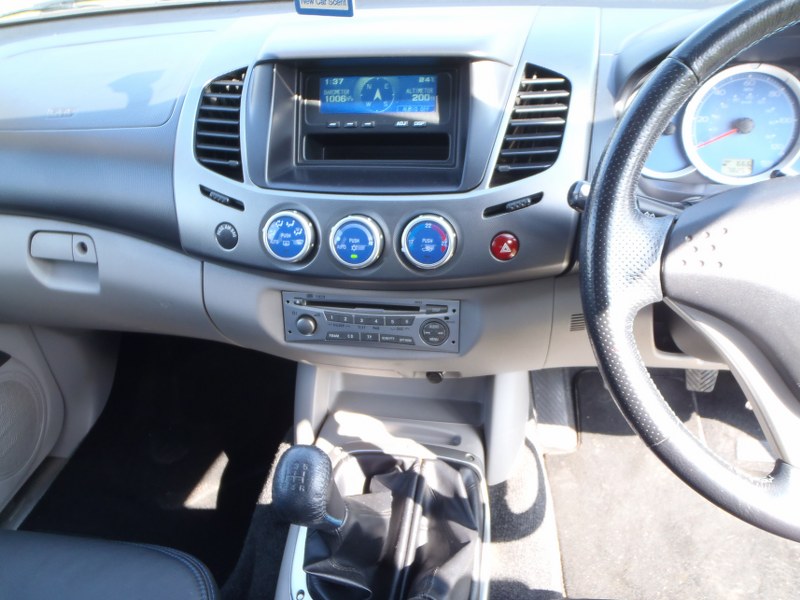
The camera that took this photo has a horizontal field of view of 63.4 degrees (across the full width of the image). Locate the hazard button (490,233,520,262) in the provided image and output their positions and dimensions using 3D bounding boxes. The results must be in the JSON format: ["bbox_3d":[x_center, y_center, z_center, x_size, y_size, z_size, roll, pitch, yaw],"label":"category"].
[{"bbox_3d":[0.095,-0.049,0.592,0.026,0.026,0.012,-1,3,2],"label":"hazard button"}]

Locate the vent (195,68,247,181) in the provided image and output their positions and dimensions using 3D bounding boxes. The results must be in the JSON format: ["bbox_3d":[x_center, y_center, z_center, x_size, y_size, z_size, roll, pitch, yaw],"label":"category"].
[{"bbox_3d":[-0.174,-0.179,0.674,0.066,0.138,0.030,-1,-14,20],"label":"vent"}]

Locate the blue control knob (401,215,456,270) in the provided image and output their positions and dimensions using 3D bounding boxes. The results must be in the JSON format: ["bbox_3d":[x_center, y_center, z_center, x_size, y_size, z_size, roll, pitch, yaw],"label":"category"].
[{"bbox_3d":[0.026,-0.053,0.590,0.050,0.050,0.022,0,2,6],"label":"blue control knob"}]

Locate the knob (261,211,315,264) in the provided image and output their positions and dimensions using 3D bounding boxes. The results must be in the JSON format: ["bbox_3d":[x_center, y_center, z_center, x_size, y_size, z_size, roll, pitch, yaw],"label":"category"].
[{"bbox_3d":[-0.106,-0.060,0.613,0.050,0.050,0.022,5,3,14],"label":"knob"}]

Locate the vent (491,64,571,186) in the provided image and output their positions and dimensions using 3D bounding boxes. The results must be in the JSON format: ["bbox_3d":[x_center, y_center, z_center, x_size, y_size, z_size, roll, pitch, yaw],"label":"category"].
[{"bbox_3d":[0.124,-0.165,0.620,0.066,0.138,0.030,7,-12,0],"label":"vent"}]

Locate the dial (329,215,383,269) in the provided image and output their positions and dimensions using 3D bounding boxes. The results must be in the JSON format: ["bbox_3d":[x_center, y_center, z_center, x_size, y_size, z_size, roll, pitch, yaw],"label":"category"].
[{"bbox_3d":[-0.040,-0.054,0.598,0.050,0.050,0.022,3,2,10],"label":"dial"}]

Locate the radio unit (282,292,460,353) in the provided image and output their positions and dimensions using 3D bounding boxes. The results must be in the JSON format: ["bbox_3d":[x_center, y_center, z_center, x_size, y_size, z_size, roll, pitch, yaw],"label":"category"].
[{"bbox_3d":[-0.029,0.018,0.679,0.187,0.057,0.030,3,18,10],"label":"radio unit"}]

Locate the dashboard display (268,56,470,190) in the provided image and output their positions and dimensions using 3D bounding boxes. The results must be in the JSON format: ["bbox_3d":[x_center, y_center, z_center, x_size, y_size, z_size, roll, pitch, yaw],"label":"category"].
[{"bbox_3d":[-0.029,-0.166,0.625,0.198,0.122,0.047,3,3,10],"label":"dashboard display"}]

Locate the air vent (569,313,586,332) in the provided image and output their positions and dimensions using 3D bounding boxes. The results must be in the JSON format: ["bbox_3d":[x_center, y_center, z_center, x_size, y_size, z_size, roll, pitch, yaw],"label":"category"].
[{"bbox_3d":[0.182,0.022,0.659,0.022,0.019,0.008,-1,22,3],"label":"air vent"}]

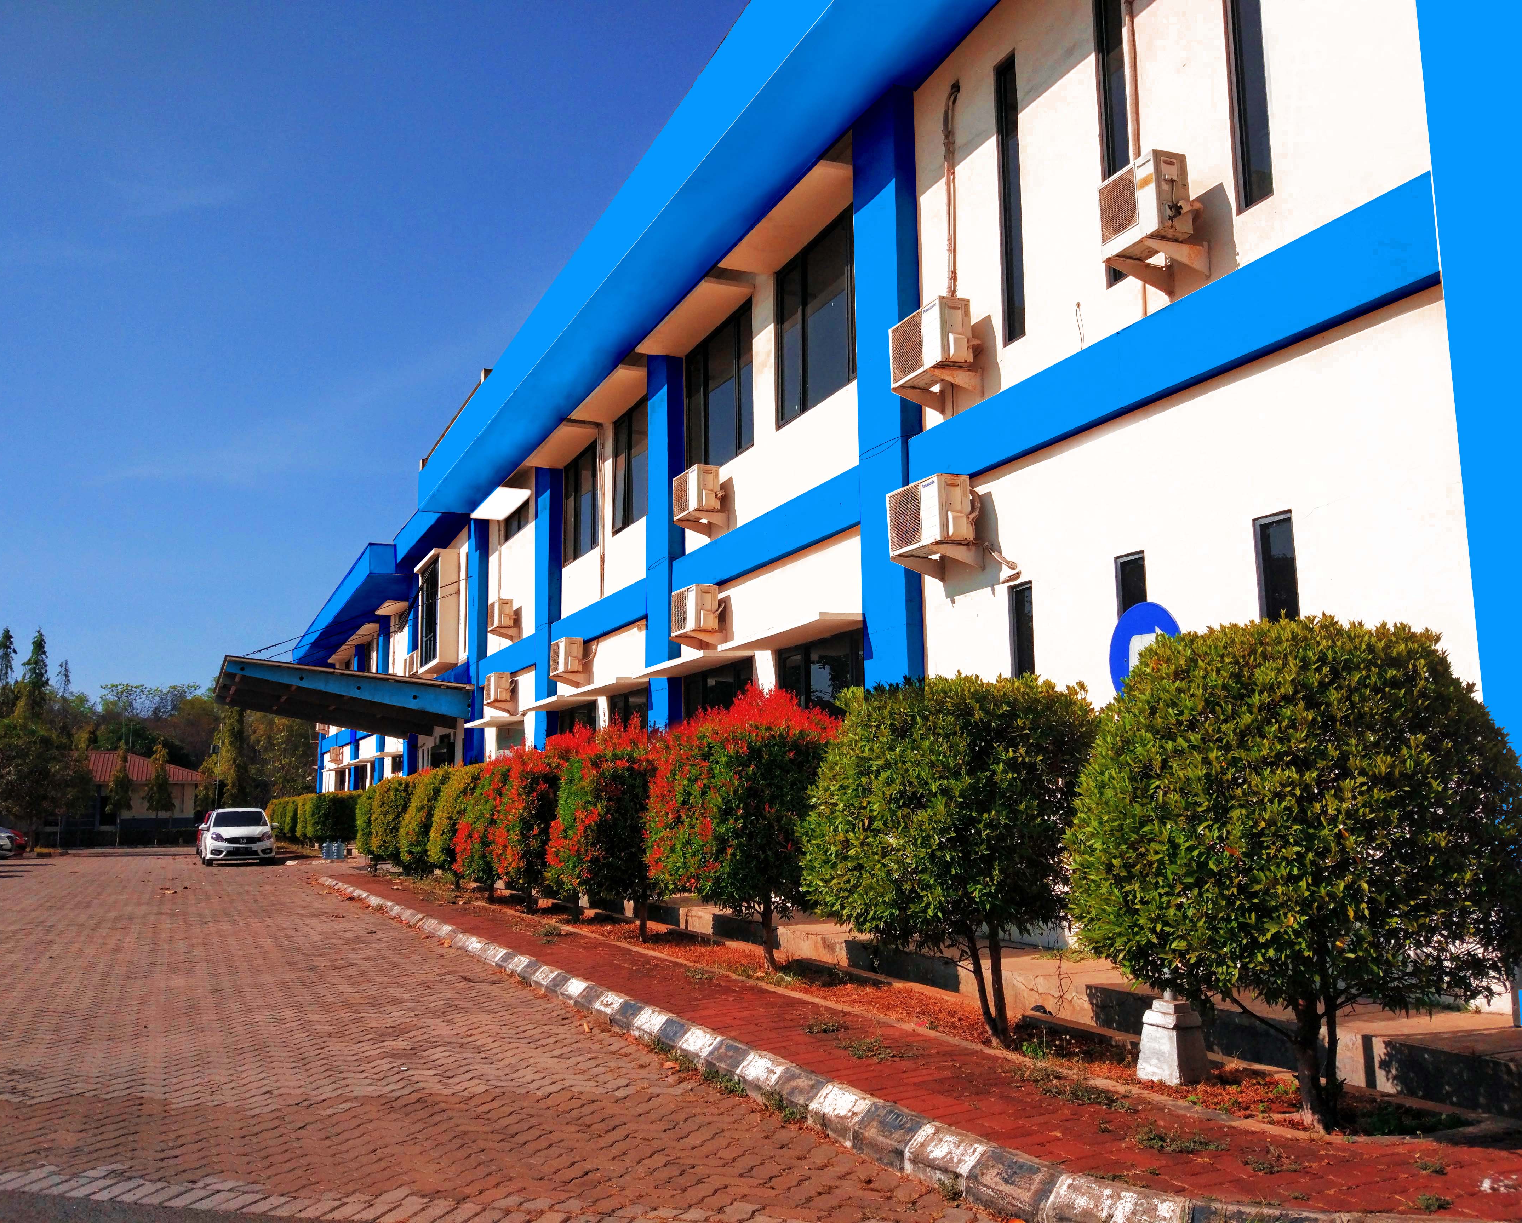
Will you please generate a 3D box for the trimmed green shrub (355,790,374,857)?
[{"bbox_3d":[-7.452,4.298,26.200,1.300,1.523,1.300,3,-9,-24],"label":"trimmed green shrub"}]

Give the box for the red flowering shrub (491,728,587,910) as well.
[{"bbox_3d":[-2.157,2.401,14.418,1.450,2.020,1.450,3,-9,-24],"label":"red flowering shrub"}]

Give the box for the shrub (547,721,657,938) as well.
[{"bbox_3d":[-1.292,2.124,12.469,1.450,1.960,1.450,3,-9,-24],"label":"shrub"}]

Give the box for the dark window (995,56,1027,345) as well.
[{"bbox_3d":[2.020,-3.345,10.678,0.100,2.408,0.276,3,-10,-24],"label":"dark window"}]

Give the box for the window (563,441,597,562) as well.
[{"bbox_3d":[-3.006,-1.773,21.971,0.120,1.820,1.980,4,-10,-24],"label":"window"}]

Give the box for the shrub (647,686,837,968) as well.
[{"bbox_3d":[-0.169,1.692,9.996,1.450,2.020,1.450,-1,-9,0],"label":"shrub"}]

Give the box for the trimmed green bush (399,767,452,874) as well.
[{"bbox_3d":[-4.979,3.422,21.001,1.400,1.782,1.400,3,-9,-24],"label":"trimmed green bush"}]

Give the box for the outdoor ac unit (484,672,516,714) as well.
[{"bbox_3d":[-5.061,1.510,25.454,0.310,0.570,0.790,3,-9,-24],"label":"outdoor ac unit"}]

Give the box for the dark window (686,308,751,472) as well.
[{"bbox_3d":[-0.536,-2.649,16.366,0.100,1.796,2.184,3,-10,-24],"label":"dark window"}]

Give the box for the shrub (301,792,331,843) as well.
[{"bbox_3d":[-13.901,6.482,41.300,1.200,1.650,1.200,4,-10,-24],"label":"shrub"}]

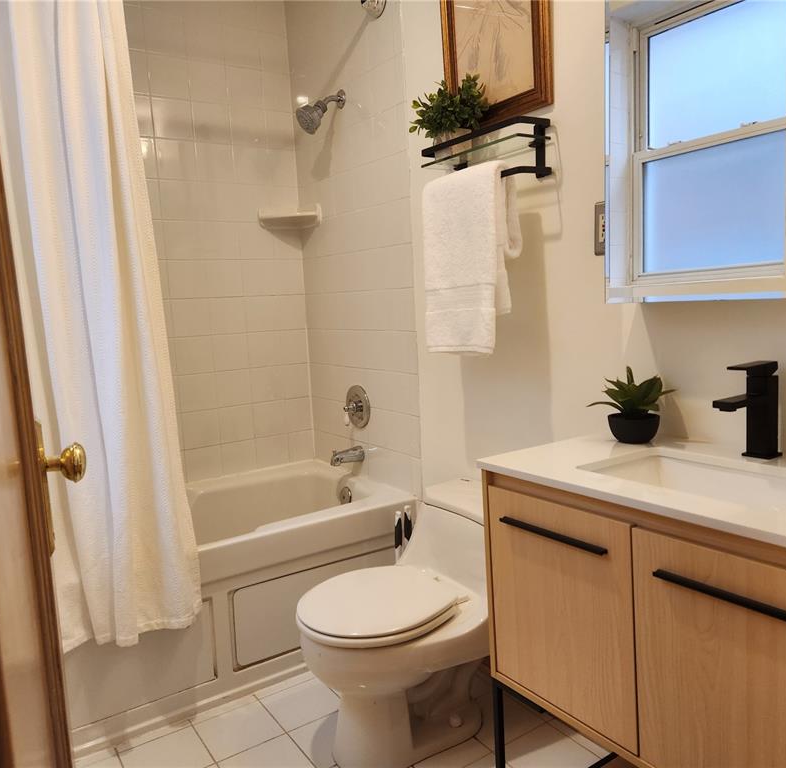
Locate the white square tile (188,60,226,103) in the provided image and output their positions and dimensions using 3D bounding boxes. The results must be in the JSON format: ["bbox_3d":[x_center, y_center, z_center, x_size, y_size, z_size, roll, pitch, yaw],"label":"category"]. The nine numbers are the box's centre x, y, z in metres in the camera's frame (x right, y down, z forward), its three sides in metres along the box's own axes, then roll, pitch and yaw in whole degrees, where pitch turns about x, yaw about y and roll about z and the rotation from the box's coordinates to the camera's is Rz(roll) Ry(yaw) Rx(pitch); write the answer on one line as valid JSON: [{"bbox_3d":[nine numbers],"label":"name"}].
[{"bbox_3d":[-0.734,-1.198,2.711,0.153,0.152,0.010,-8,9,-35],"label":"white square tile"}]

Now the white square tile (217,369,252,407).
[{"bbox_3d":[-0.674,0.021,2.876,0.153,0.152,0.010,-8,9,-35],"label":"white square tile"}]

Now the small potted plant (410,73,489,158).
[{"bbox_3d":[0.163,-0.778,2.005,0.190,0.225,0.230,-8,9,-35],"label":"small potted plant"}]

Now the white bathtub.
[{"bbox_3d":[-0.756,0.701,2.404,1.524,0.470,0.790,-8,9,-33],"label":"white bathtub"}]

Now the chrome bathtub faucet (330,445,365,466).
[{"bbox_3d":[-0.186,0.295,2.743,0.147,0.073,0.055,-8,9,-35],"label":"chrome bathtub faucet"}]

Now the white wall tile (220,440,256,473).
[{"bbox_3d":[-0.648,0.309,2.873,0.151,0.128,0.010,-8,10,-35],"label":"white wall tile"}]

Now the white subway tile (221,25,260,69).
[{"bbox_3d":[-0.606,-1.347,2.732,0.151,0.149,0.010,-8,10,-35],"label":"white subway tile"}]

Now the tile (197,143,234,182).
[{"bbox_3d":[-0.708,-0.879,2.708,0.151,0.149,0.010,-8,10,-35],"label":"tile"}]

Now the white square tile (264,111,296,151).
[{"bbox_3d":[-0.484,-1.083,2.902,0.128,0.153,0.009,-8,9,-35],"label":"white square tile"}]

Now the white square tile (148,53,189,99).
[{"bbox_3d":[-0.860,-1.180,2.622,0.153,0.152,0.010,-8,9,-35],"label":"white square tile"}]

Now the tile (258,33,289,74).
[{"bbox_3d":[-0.500,-1.389,2.863,0.124,0.152,0.010,-8,9,-33],"label":"tile"}]

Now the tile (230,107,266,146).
[{"bbox_3d":[-0.600,-1.064,2.820,0.153,0.152,0.010,-8,9,-35],"label":"tile"}]

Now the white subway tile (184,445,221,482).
[{"bbox_3d":[-0.787,0.331,2.831,0.153,0.135,0.010,-8,9,-33],"label":"white subway tile"}]

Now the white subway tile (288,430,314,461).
[{"bbox_3d":[-0.409,0.275,3.039,0.125,0.130,0.010,-8,10,-35],"label":"white subway tile"}]

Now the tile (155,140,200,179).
[{"bbox_3d":[-0.845,-0.875,2.663,0.153,0.152,0.010,-8,9,-35],"label":"tile"}]

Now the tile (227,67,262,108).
[{"bbox_3d":[-0.599,-1.197,2.753,0.151,0.149,0.010,-8,10,-35],"label":"tile"}]

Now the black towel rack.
[{"bbox_3d":[0.257,-0.635,1.940,0.126,0.146,0.410,-8,9,-35],"label":"black towel rack"}]

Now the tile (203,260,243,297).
[{"bbox_3d":[-0.697,-0.438,2.817,0.153,0.153,0.009,-8,9,-35],"label":"tile"}]

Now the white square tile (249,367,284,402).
[{"bbox_3d":[-0.546,0.000,2.962,0.153,0.152,0.010,-8,9,-33],"label":"white square tile"}]

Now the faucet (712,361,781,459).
[{"bbox_3d":[0.695,0.059,1.334,0.174,0.191,0.051,-8,10,-35],"label":"faucet"}]

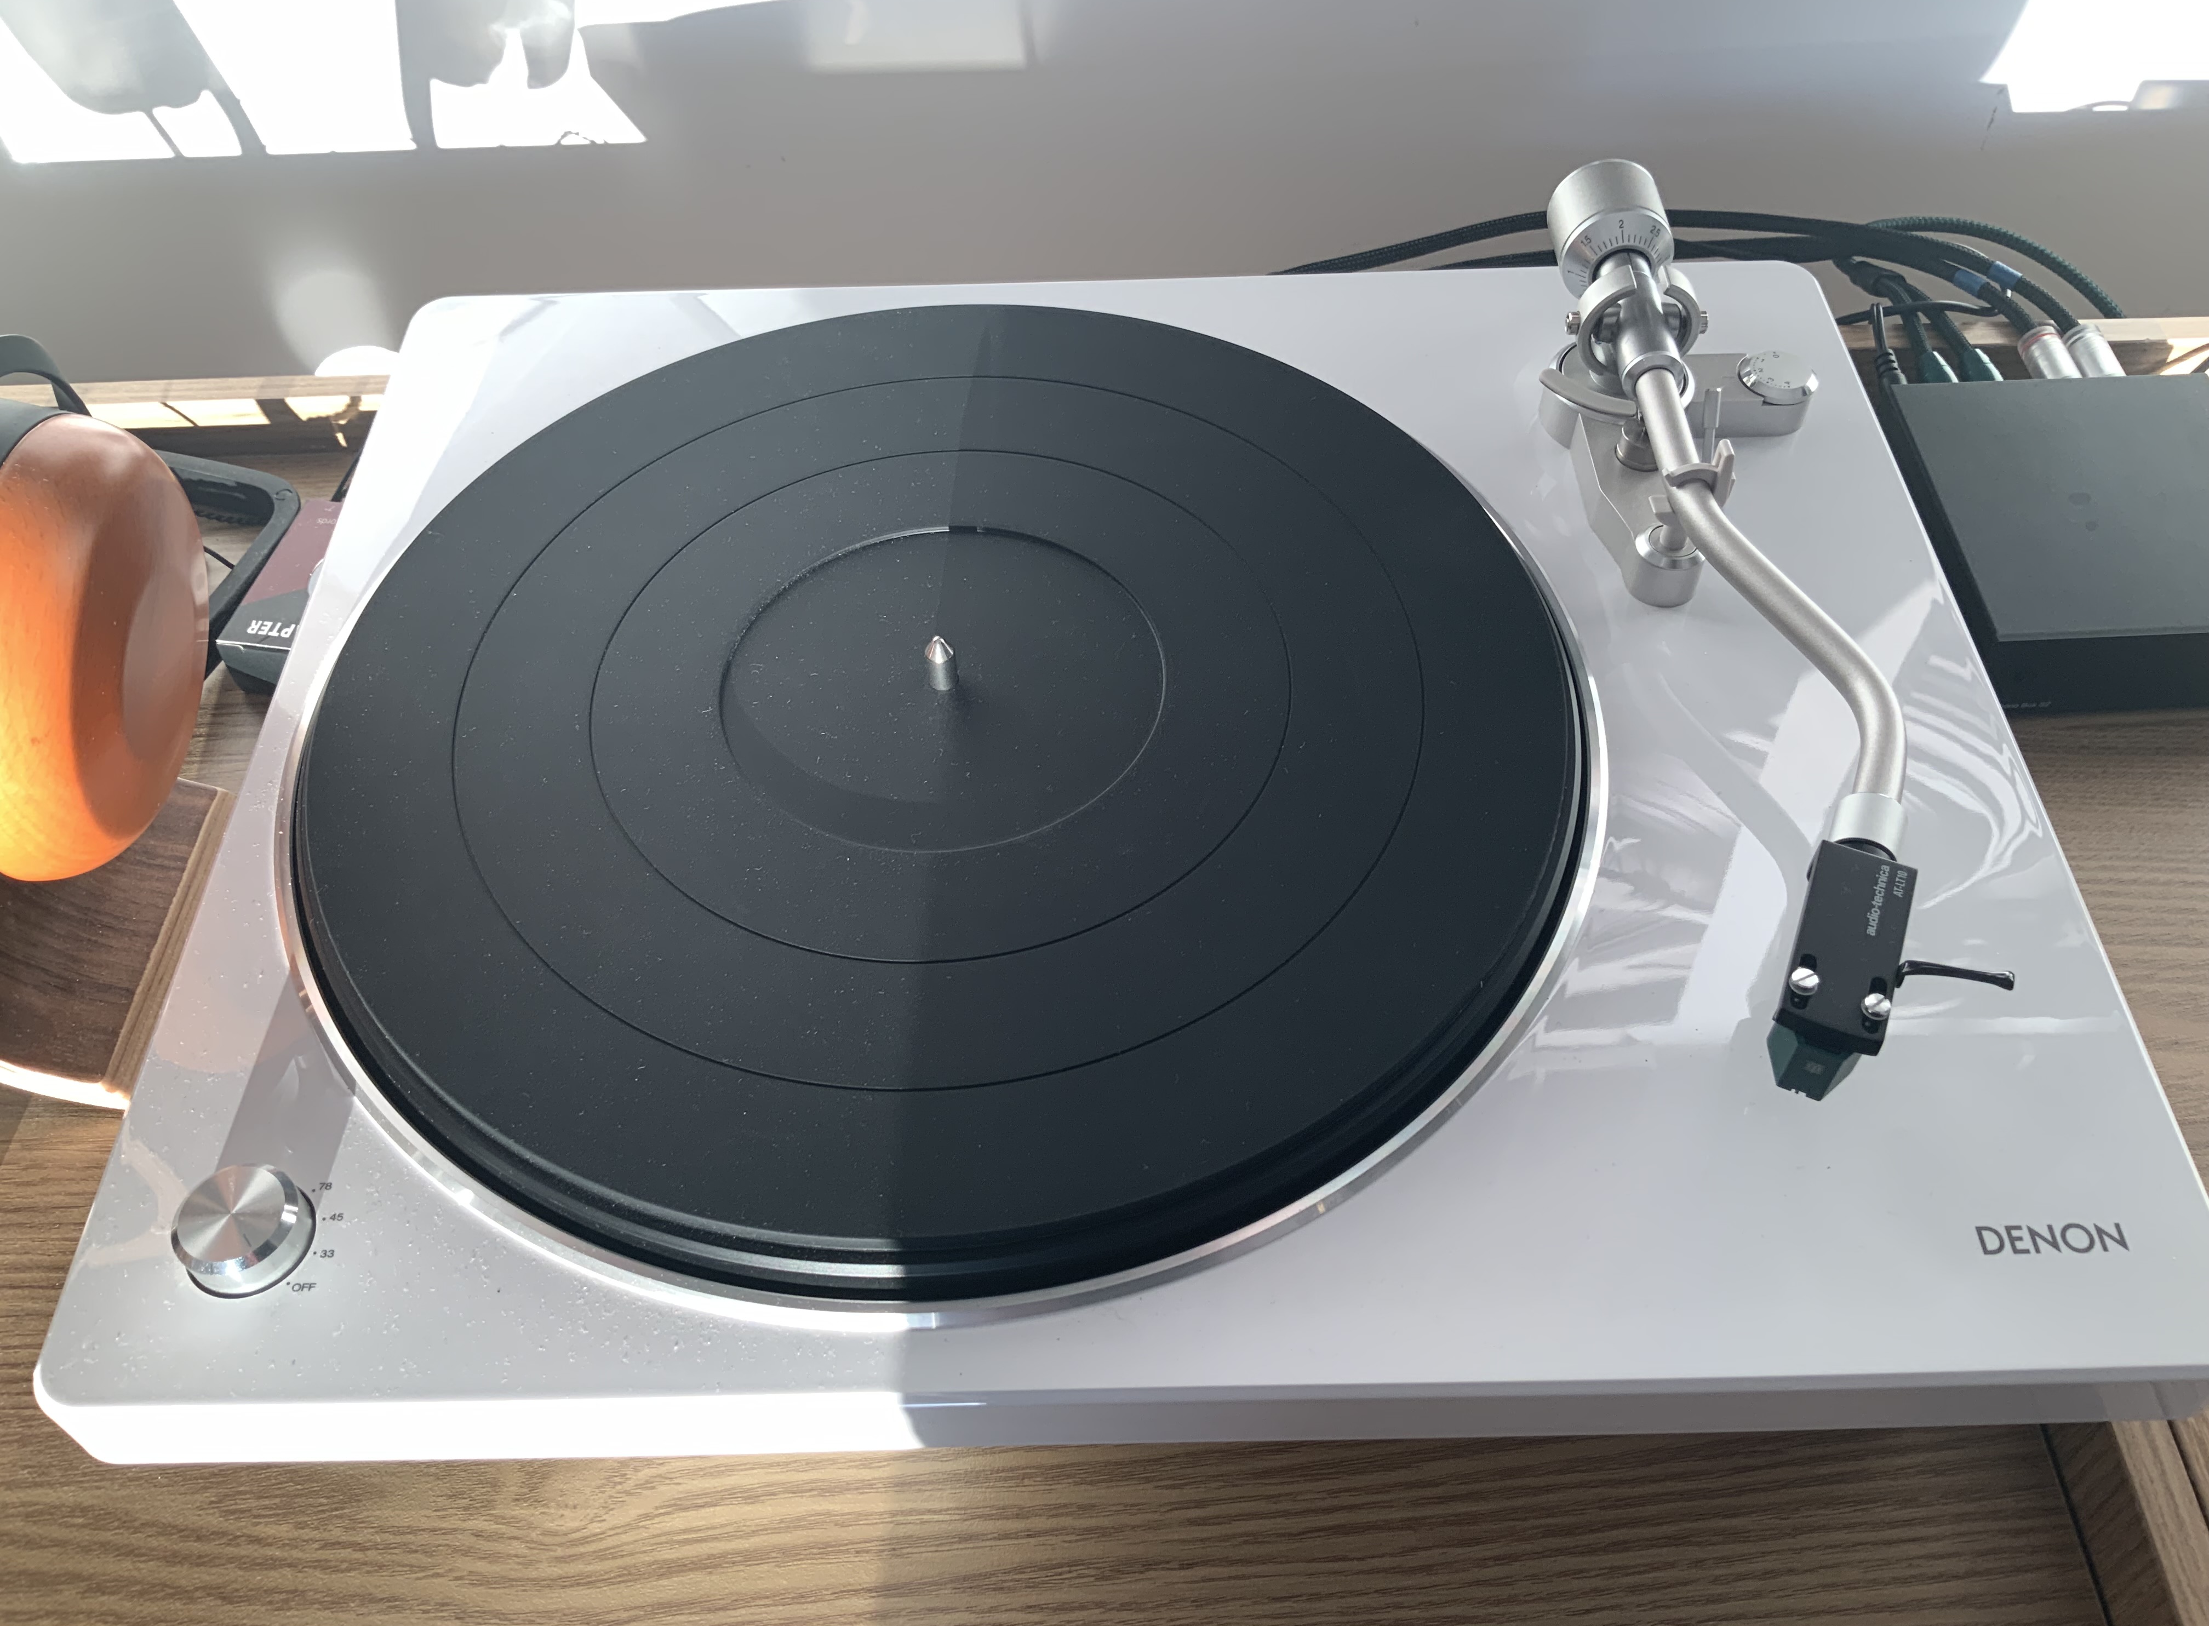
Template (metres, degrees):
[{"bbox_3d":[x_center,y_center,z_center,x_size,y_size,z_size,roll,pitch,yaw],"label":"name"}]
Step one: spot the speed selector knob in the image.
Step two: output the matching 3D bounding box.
[{"bbox_3d":[-0.168,0.080,0.360,0.025,0.010,0.025,-1,51,1],"label":"speed selector knob"}]

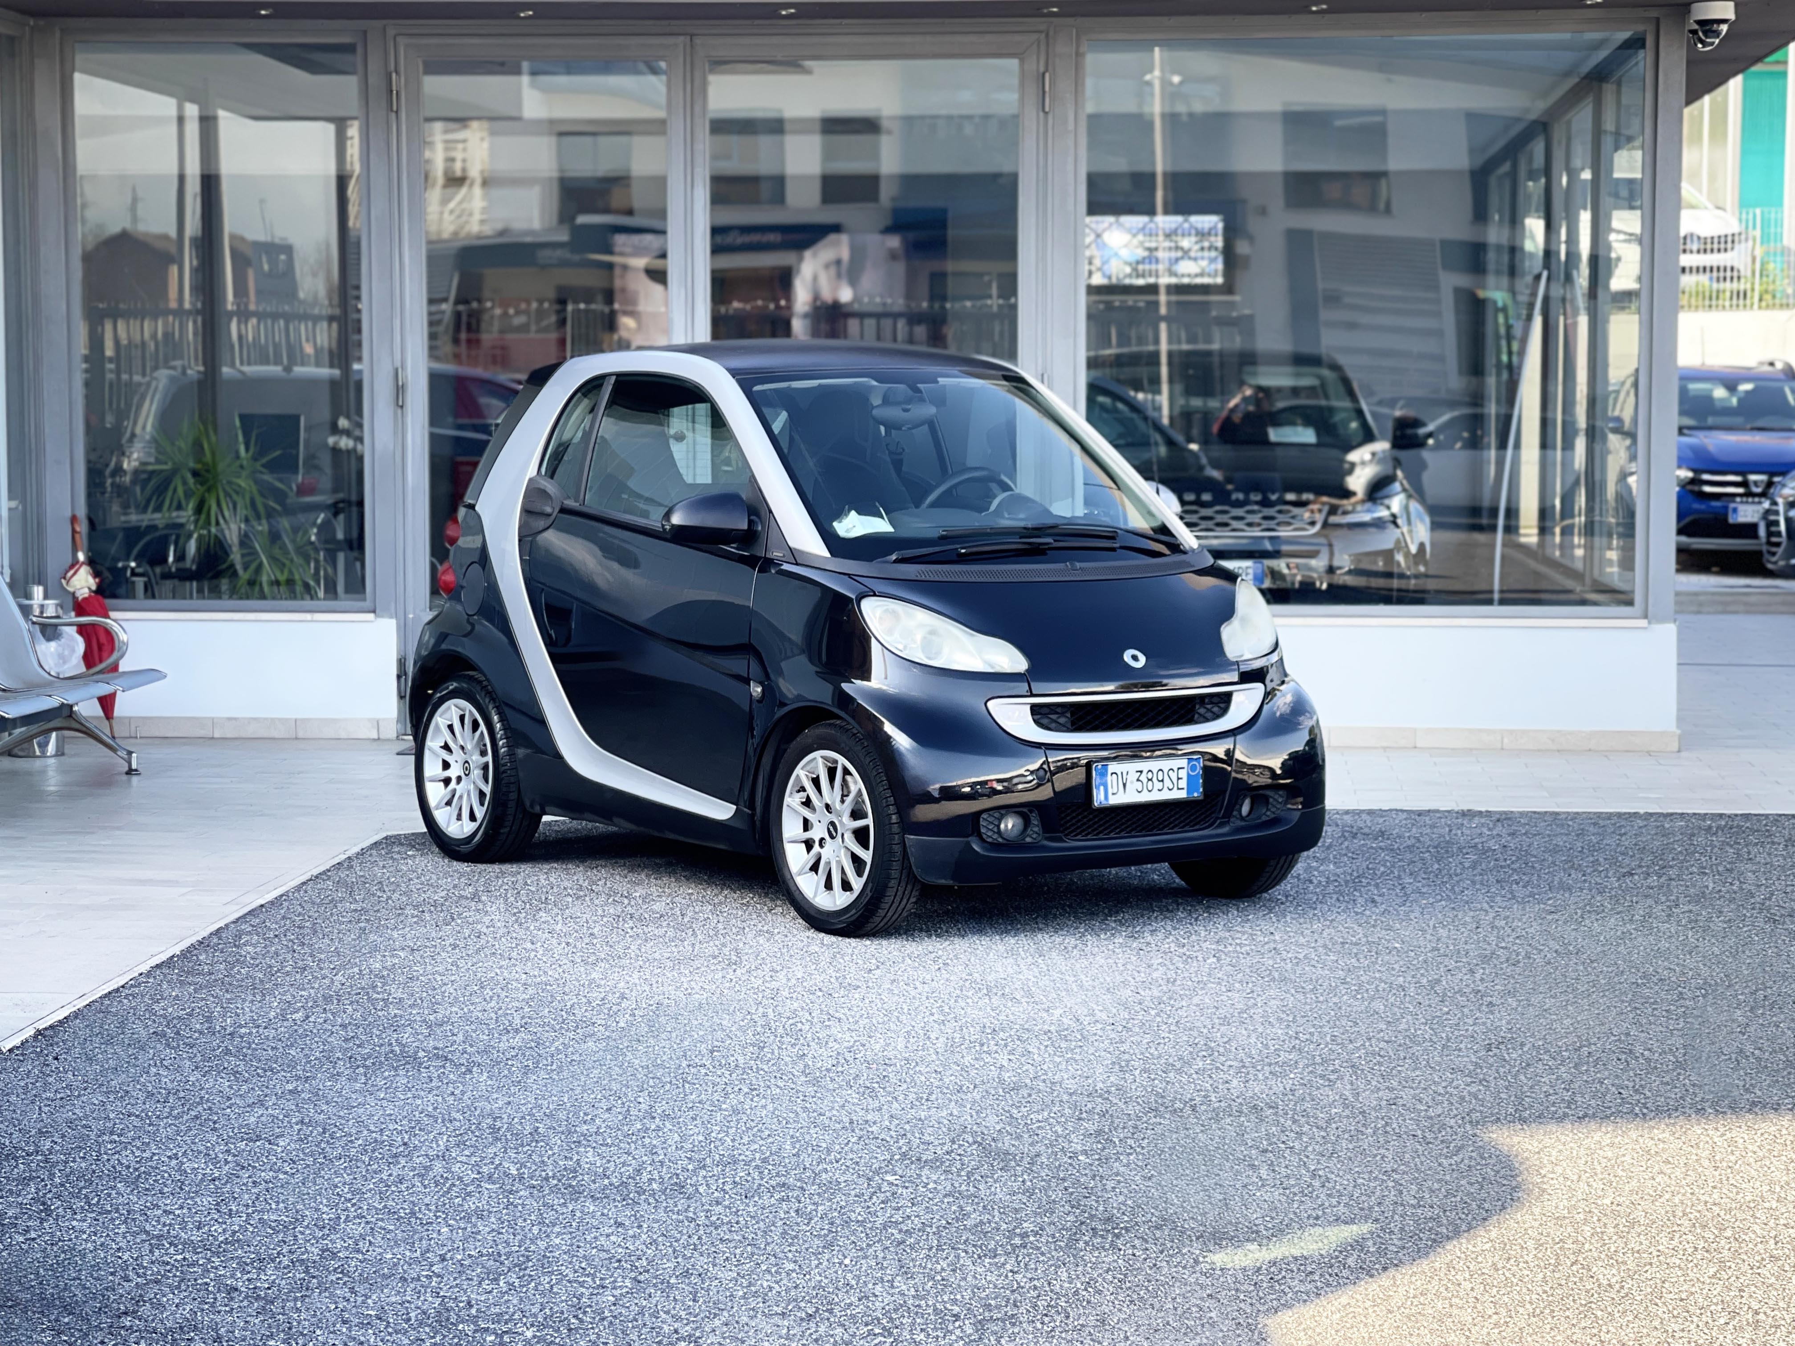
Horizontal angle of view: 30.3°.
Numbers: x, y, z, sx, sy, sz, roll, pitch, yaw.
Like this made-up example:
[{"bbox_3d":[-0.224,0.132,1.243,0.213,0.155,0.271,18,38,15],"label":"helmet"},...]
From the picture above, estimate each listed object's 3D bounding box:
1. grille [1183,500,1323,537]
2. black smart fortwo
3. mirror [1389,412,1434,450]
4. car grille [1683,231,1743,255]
[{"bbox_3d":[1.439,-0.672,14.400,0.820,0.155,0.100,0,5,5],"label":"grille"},{"bbox_3d":[-0.112,-0.172,9.574,1.600,1.545,2.690,-3,6,-36],"label":"black smart fortwo"},{"bbox_3d":[2.478,-1.170,16.000,0.225,0.180,0.140,0,5,5],"label":"mirror"},{"bbox_3d":[7.480,-4.050,31.200,0.950,0.225,0.130,-1,5,-15],"label":"car grille"}]

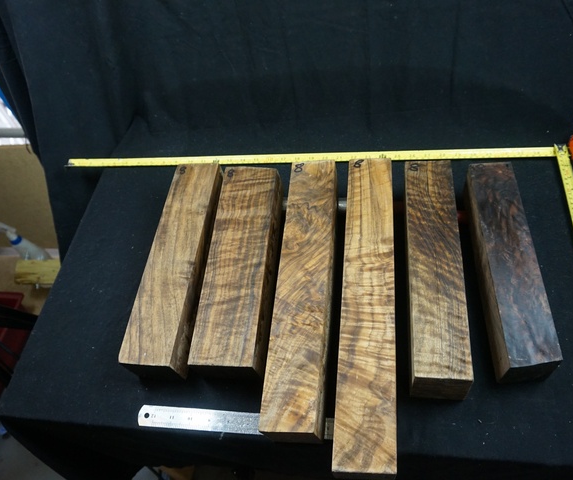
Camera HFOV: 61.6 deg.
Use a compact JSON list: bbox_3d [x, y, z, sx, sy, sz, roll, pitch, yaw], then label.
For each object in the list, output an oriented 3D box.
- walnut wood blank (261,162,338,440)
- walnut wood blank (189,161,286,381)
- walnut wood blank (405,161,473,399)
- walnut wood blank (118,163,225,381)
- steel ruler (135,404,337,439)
[{"bbox_3d":[0.028,0.065,0.662,0.062,0.069,0.392,-1,58,13],"label":"walnut wood blank"},{"bbox_3d":[-0.062,0.039,0.697,0.081,0.068,0.312,0,59,10],"label":"walnut wood blank"},{"bbox_3d":[0.199,0.040,0.652,0.063,0.074,0.324,0,57,11],"label":"walnut wood blank"},{"bbox_3d":[-0.158,0.035,0.723,0.070,0.062,0.331,0,58,11],"label":"walnut wood blank"},{"bbox_3d":[-0.038,0.236,0.606,0.318,0.001,0.026,0,55,10],"label":"steel ruler"}]

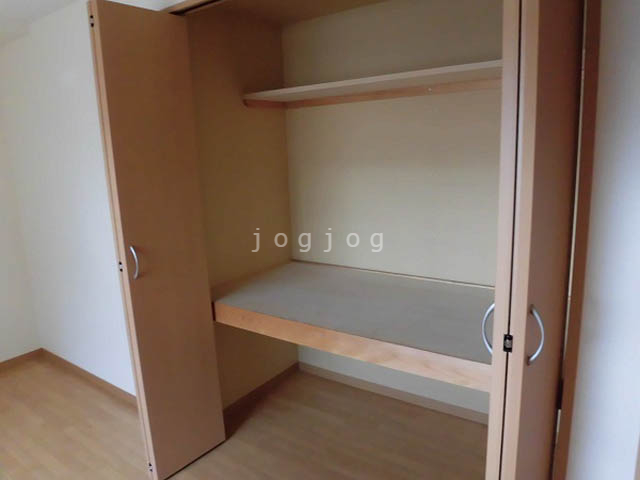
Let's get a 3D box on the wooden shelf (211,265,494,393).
[{"bbox_3d":[0.281,0.318,2.070,1.677,0.094,0.837,5,13,34],"label":"wooden shelf"}]

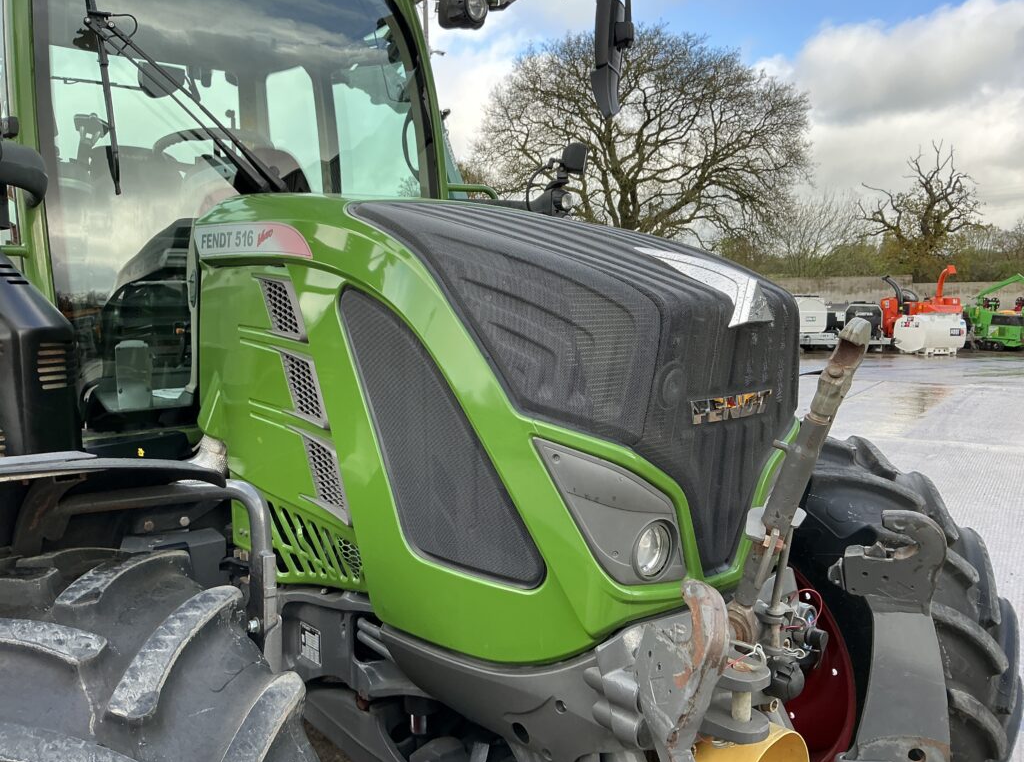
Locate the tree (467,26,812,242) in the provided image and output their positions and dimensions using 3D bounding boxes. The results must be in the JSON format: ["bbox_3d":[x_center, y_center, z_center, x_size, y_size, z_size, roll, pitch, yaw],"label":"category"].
[{"bbox_3d":[6.224,-9.997,41.191,17.544,14.790,17.018,0,6,0],"label":"tree"}]

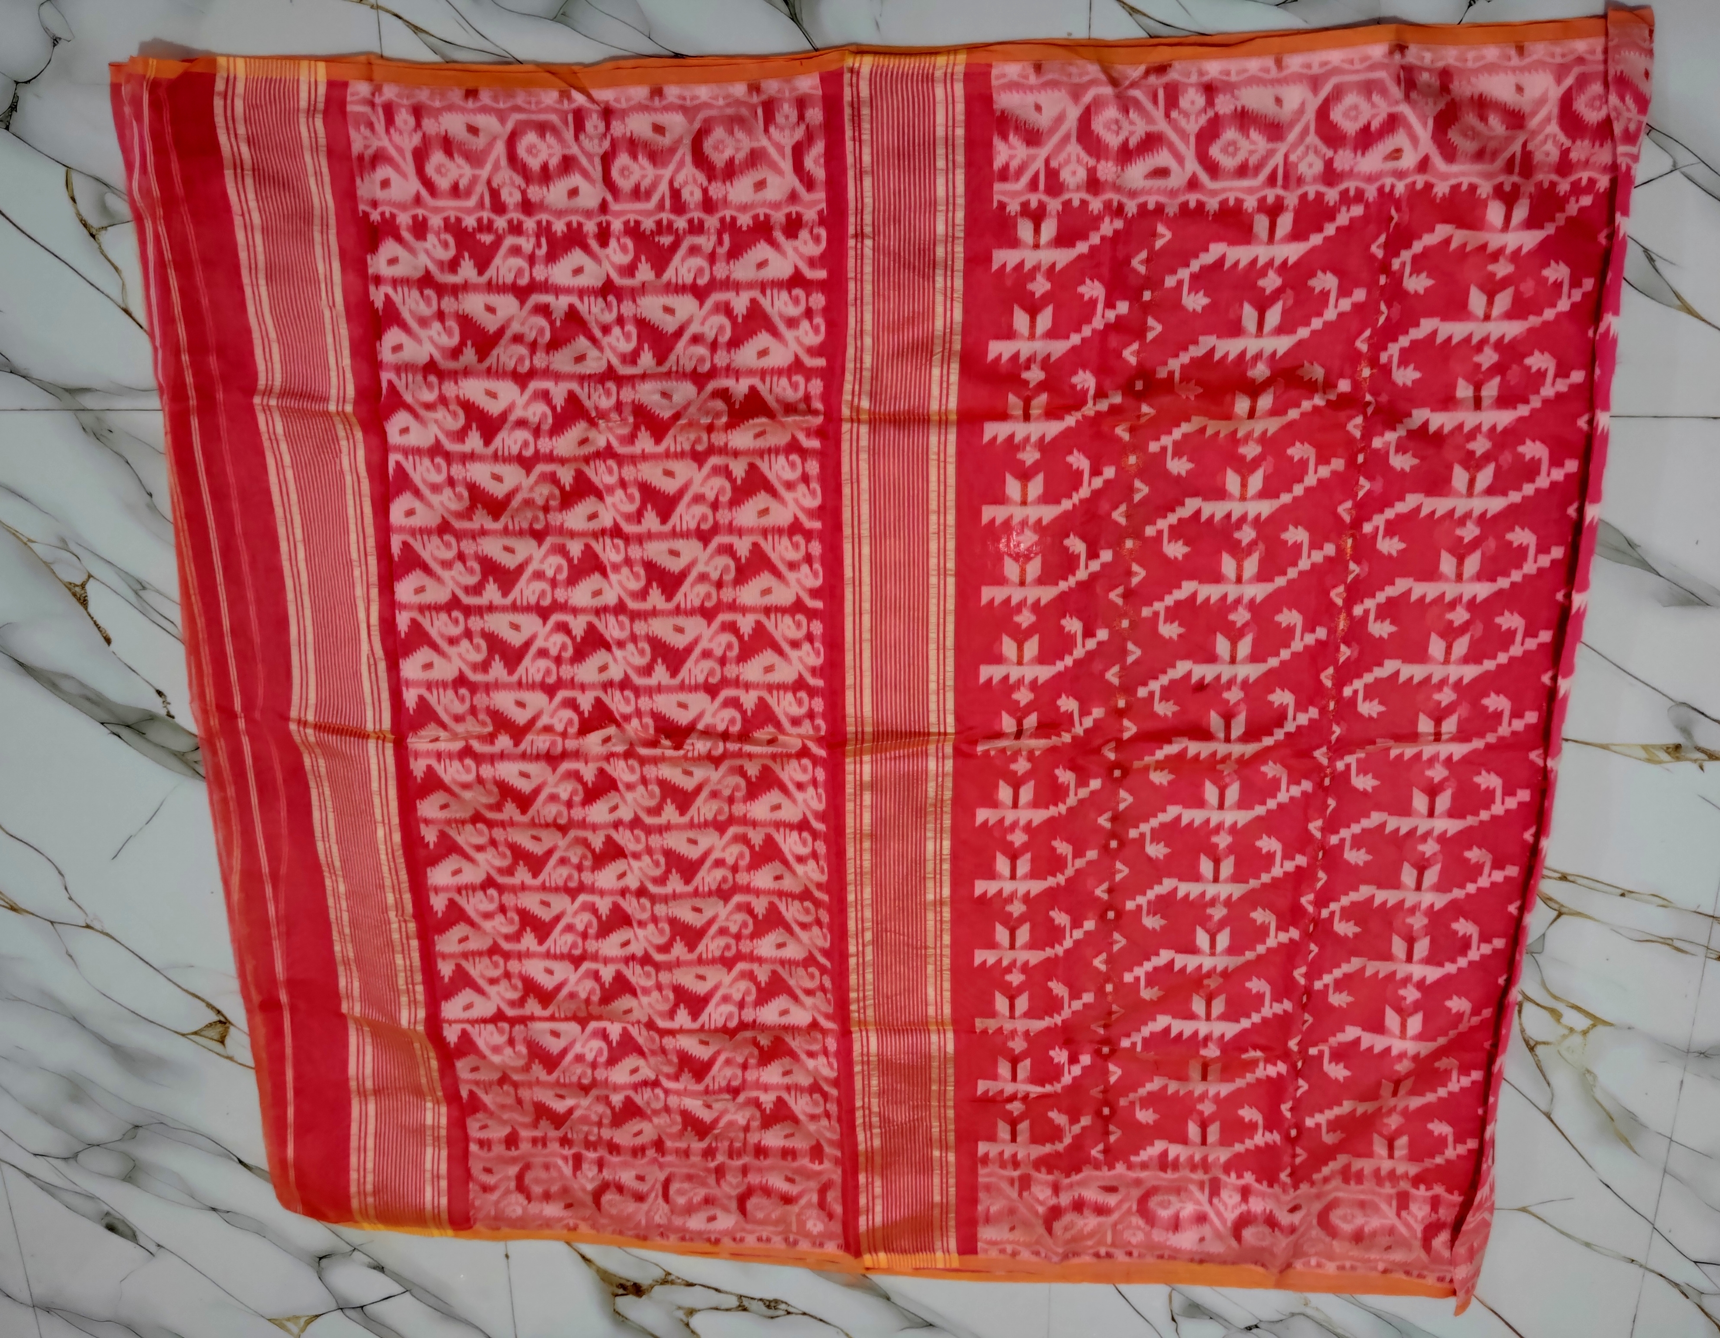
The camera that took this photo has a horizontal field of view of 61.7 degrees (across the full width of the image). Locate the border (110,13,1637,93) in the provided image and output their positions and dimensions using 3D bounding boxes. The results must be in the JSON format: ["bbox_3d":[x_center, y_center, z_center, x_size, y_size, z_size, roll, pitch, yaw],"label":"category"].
[{"bbox_3d":[-0.024,-0.505,1.190,1.266,0.012,0.035,1,108,6],"label":"border"}]

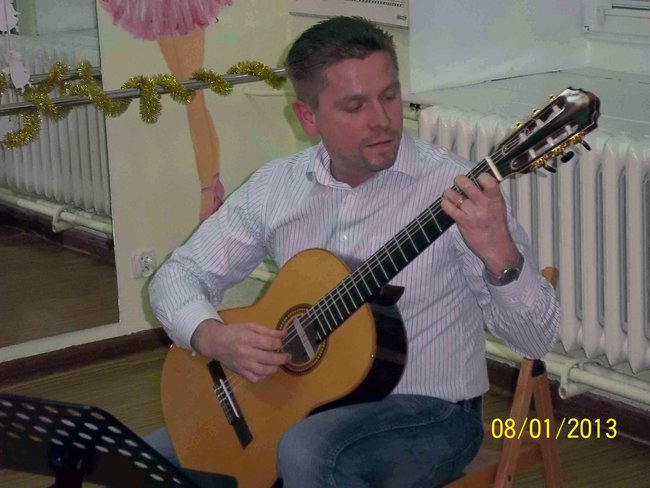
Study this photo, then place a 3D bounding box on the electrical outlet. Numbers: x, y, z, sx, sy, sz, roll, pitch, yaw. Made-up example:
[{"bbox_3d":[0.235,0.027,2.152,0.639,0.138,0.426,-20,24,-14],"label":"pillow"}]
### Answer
[{"bbox_3d":[-0.559,0.064,6.290,0.062,0.074,0.038,-11,15,-33],"label":"electrical outlet"}]

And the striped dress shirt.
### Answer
[{"bbox_3d":[0.040,0.066,3.720,0.770,0.520,0.430,2,14,20],"label":"striped dress shirt"}]

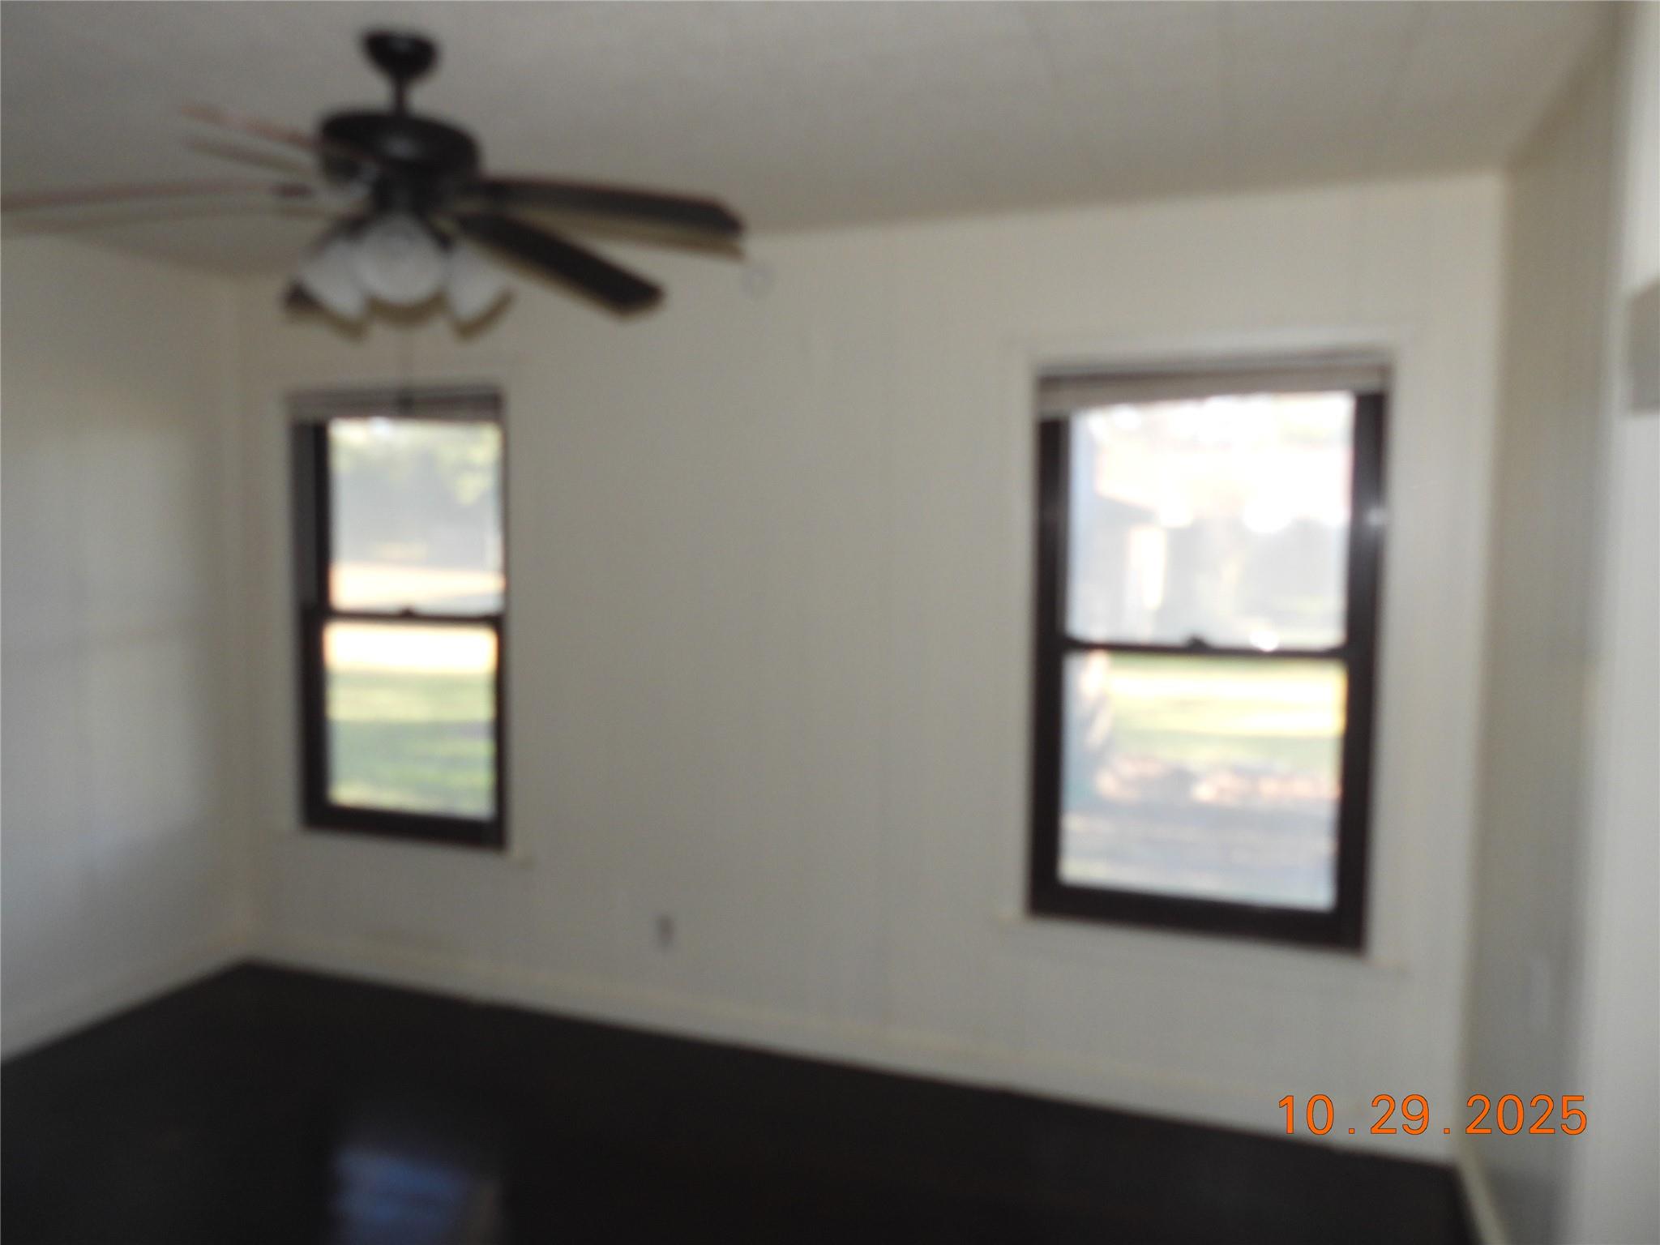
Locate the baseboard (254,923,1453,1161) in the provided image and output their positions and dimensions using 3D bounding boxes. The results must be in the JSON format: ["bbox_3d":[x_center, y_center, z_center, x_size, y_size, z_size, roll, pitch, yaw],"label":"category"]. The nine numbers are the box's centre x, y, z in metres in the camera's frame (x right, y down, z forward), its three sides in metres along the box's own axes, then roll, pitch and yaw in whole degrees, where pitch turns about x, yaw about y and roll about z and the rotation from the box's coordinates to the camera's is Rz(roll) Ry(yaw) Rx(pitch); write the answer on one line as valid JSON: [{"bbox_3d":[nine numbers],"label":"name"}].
[{"bbox_3d":[-0.264,1.228,3.521,3.863,0.125,0.022,2,4,19],"label":"baseboard"}]

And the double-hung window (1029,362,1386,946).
[{"bbox_3d":[0.982,0.077,3.064,0.849,1.495,0.100,2,4,19],"label":"double-hung window"}]

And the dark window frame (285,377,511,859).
[{"bbox_3d":[-1.443,-0.011,3.894,0.849,1.495,0.100,2,4,19],"label":"dark window frame"}]

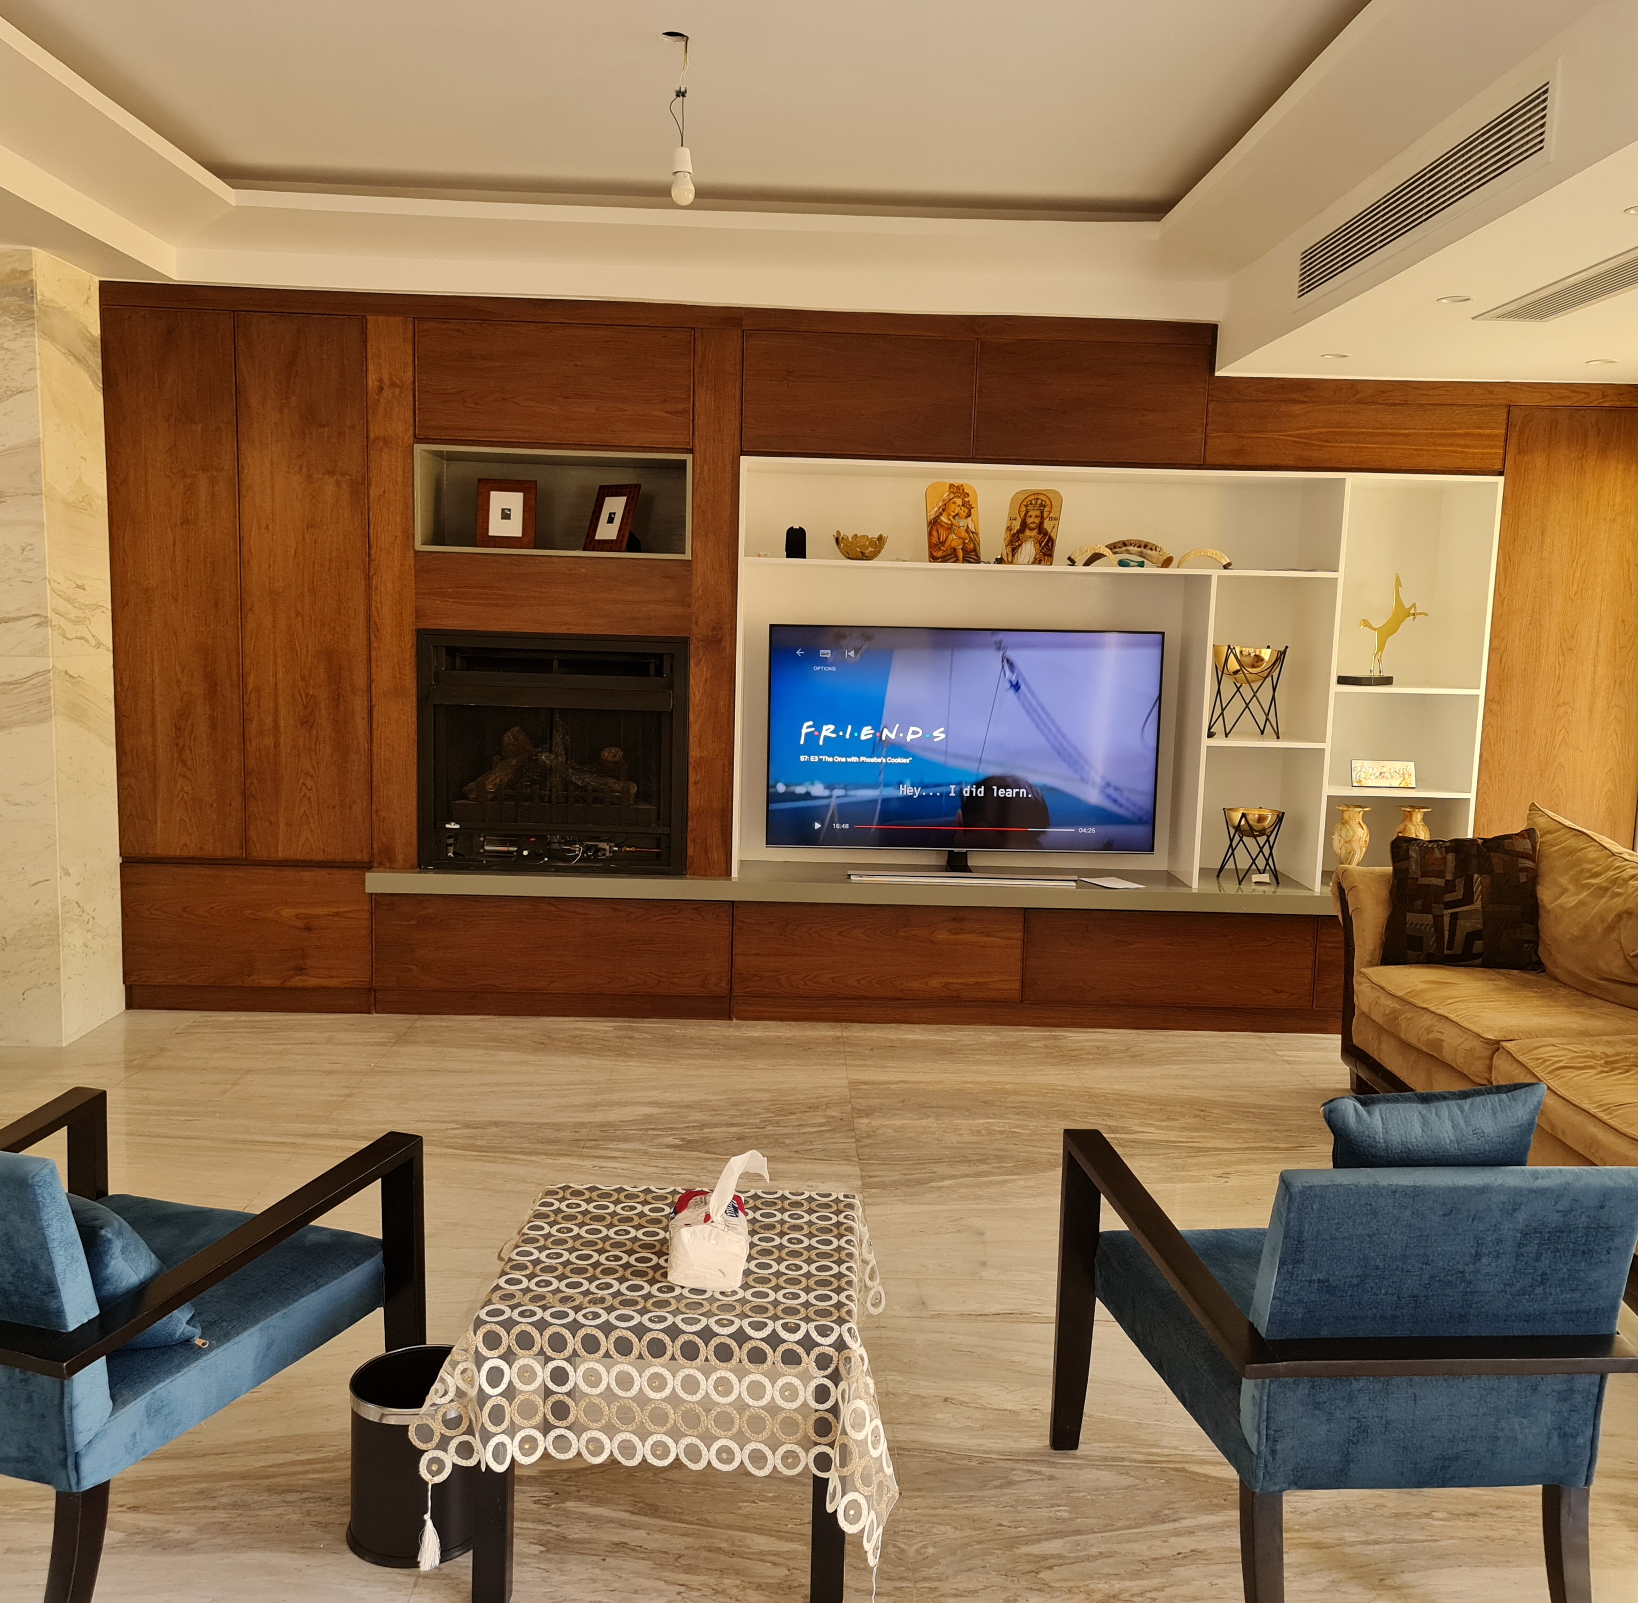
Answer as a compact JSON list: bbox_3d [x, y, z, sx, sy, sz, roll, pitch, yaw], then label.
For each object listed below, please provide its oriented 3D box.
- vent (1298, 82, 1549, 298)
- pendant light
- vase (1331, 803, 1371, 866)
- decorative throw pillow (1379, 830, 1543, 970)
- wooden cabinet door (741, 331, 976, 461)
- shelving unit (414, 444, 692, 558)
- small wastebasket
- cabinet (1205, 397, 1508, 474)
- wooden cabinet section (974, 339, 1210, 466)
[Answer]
[{"bbox_3d":[1.414,-1.428,3.735,0.050,0.130,1.510,1,7,-1],"label":"vent"},{"bbox_3d":[-0.338,-1.655,3.748,0.075,0.385,0.070,1,7,-1],"label":"pendant light"},{"bbox_3d":[1.980,0.160,5.801,0.142,0.295,0.142,1,7,-1],"label":"vase"},{"bbox_3d":[1.978,0.306,4.740,0.460,0.420,0.130,3,-6,9],"label":"decorative throw pillow"},{"bbox_3d":[0.138,-1.406,5.379,0.808,0.422,0.050,1,7,-1],"label":"wooden cabinet door"},{"bbox_3d":[-0.930,-1.066,5.584,0.962,0.372,0.390,1,7,-1],"label":"shelving unit"},{"bbox_3d":[-0.656,1.067,2.534,0.231,0.262,0.231,1,7,-1],"label":"small wastebasket"},{"bbox_3d":[1.877,-1.303,5.574,1.046,0.253,0.380,1,7,-1],"label":"cabinet"},{"bbox_3d":[0.950,-1.419,5.555,0.814,0.400,0.300,1,7,-1],"label":"wooden cabinet section"}]

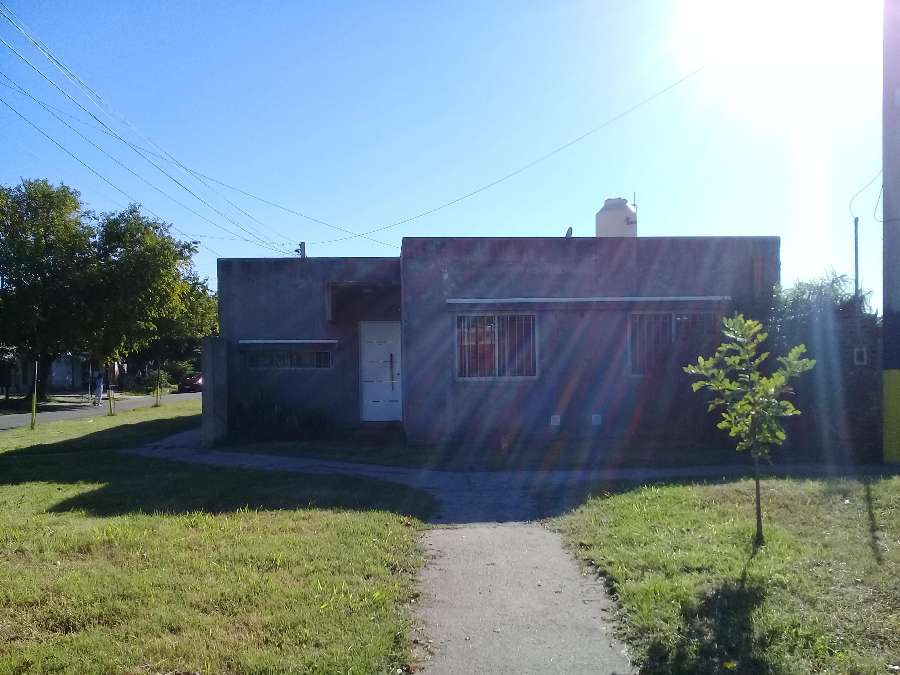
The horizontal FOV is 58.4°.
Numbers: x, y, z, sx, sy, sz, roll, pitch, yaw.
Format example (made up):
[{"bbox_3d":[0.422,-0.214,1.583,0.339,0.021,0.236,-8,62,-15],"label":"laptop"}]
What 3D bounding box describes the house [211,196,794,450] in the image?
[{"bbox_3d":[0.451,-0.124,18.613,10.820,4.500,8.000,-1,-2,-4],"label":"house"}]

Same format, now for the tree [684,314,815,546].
[{"bbox_3d":[2.378,0.738,6.400,1.040,1.840,1.000,-1,-2,0],"label":"tree"}]

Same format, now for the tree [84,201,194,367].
[{"bbox_3d":[-21.712,-2.640,56.000,8.300,13.000,8.300,-1,-2,0],"label":"tree"}]

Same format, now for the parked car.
[{"bbox_3d":[-20.049,3.517,63.000,1.750,1.480,4.200,-1,-2,0],"label":"parked car"}]

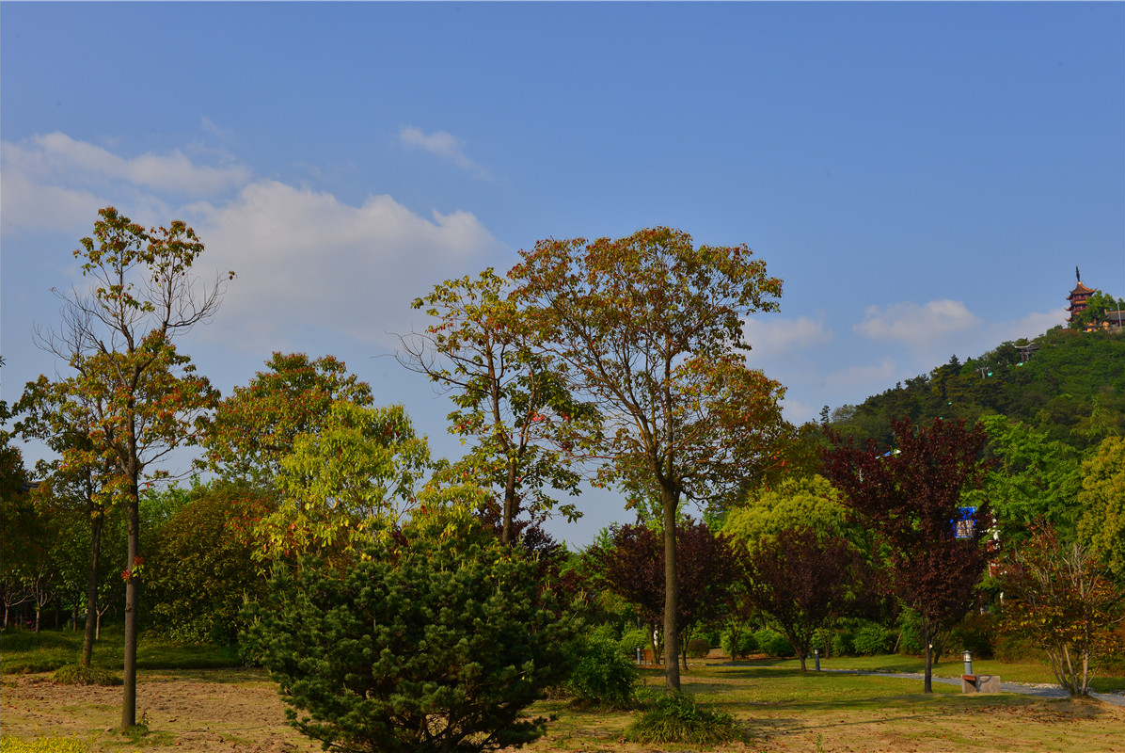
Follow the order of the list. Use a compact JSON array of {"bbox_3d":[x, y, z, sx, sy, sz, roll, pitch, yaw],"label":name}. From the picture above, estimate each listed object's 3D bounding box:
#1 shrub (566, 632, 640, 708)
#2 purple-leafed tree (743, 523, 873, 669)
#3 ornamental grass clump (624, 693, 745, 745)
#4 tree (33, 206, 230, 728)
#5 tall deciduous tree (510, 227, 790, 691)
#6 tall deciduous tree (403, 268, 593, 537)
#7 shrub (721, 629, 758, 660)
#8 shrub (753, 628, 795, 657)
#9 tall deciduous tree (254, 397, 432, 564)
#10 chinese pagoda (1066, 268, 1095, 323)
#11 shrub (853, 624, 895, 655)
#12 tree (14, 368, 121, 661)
[{"bbox_3d":[0.782,5.659,23.150,1.500,1.390,1.500,-1,-12,0],"label":"shrub"},{"bbox_3d":[9.817,8.842,47.621,5.290,5.740,5.030,-1,-12,0],"label":"purple-leafed tree"},{"bbox_3d":[1.716,4.803,16.761,1.680,0.620,1.450,-1,-12,0],"label":"ornamental grass clump"},{"bbox_3d":[-7.202,1.267,19.634,3.270,8.630,3.110,-1,-12,0],"label":"tree"},{"bbox_3d":[1.375,1.421,18.817,4.502,8.076,4.502,-1,-12,0],"label":"tall deciduous tree"},{"bbox_3d":[-1.259,2.041,22.926,3.970,8.560,3.770,-1,-12,0],"label":"tall deciduous tree"},{"bbox_3d":[9.272,13.952,62.161,1.870,1.490,1.870,-1,-12,0],"label":"shrub"},{"bbox_3d":[11.043,13.879,62.166,2.070,1.530,2.070,-1,-12,0],"label":"shrub"},{"bbox_3d":[-4.119,3.265,22.322,3.317,5.871,3.317,-1,-12,0],"label":"tall deciduous tree"},{"bbox_3d":[213.414,-29.243,490.000,11.000,33.000,11.000,-6,-13,24],"label":"chinese pagoda"},{"bbox_3d":[15.520,13.069,59.168,2.060,1.550,2.060,-1,-12,0],"label":"shrub"},{"bbox_3d":[-12.397,3.764,29.907,2.671,7.874,2.671,-1,-12,0],"label":"tree"}]

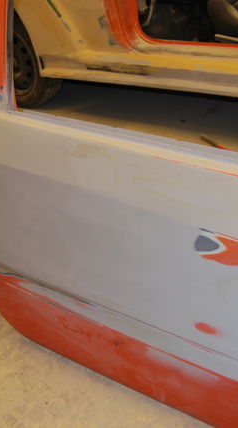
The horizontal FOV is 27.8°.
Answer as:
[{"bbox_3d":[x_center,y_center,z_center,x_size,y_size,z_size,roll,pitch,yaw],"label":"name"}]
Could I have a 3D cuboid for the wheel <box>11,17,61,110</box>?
[{"bbox_3d":[-0.601,-0.960,3.033,0.575,0.575,0.185,18,38,36],"label":"wheel"}]

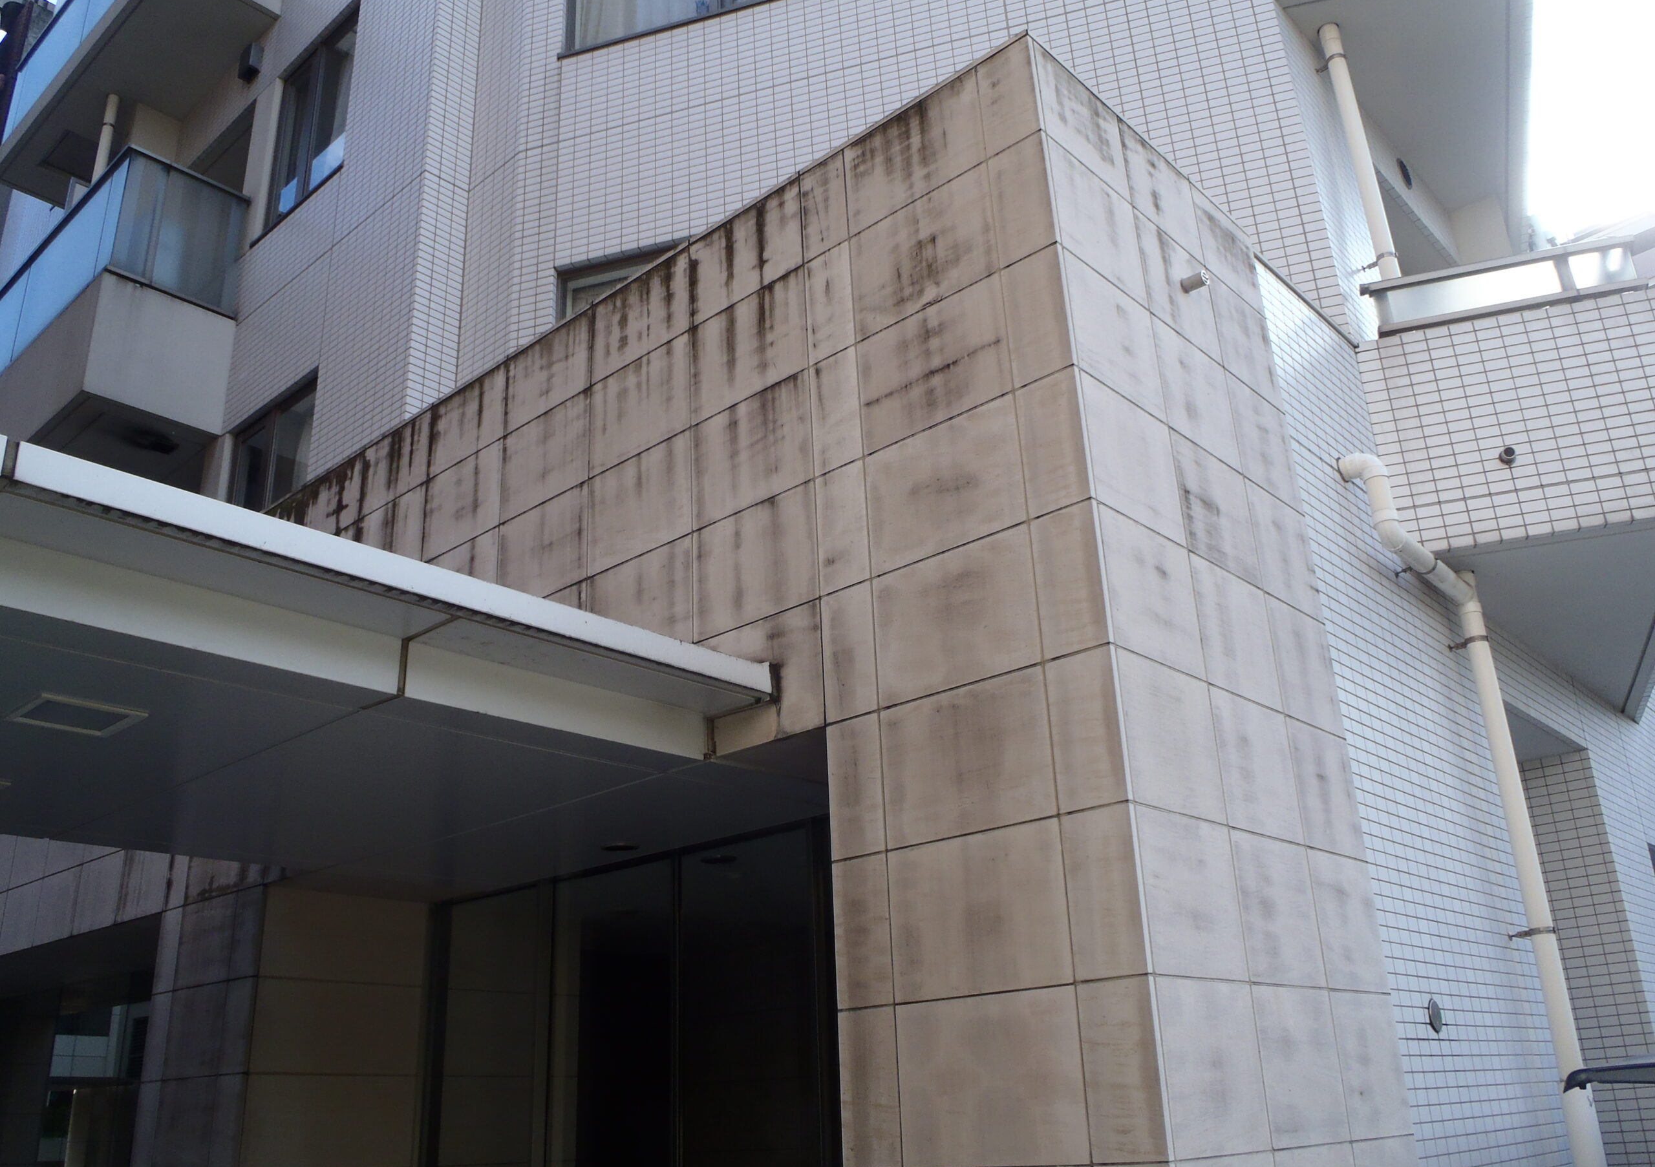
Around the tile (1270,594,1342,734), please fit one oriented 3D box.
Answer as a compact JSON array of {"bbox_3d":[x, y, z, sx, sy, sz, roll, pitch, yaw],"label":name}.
[{"bbox_3d":[1.543,0.275,4.339,0.022,0.399,0.473,-20,-27,38],"label":"tile"}]

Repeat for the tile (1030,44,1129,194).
[{"bbox_3d":[0.836,-1.494,4.367,0.020,0.372,0.499,-20,-28,38],"label":"tile"}]

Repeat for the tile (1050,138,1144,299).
[{"bbox_3d":[0.841,-1.116,4.188,0.025,0.397,0.508,-20,-27,38],"label":"tile"}]

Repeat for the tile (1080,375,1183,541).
[{"bbox_3d":[0.862,-0.338,3.812,0.030,0.398,0.488,-20,-27,38],"label":"tile"}]

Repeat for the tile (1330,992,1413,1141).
[{"bbox_3d":[1.601,1.425,3.970,0.030,0.403,0.473,-20,-27,38],"label":"tile"}]

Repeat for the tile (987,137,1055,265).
[{"bbox_3d":[0.586,-1.136,3.962,0.198,0.399,0.022,-20,-27,38],"label":"tile"}]

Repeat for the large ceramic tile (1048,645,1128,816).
[{"bbox_3d":[0.653,0.371,3.372,0.198,0.399,0.022,-20,-27,38],"label":"large ceramic tile"}]

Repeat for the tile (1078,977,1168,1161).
[{"bbox_3d":[0.700,1.146,3.161,0.198,0.403,0.030,-20,-27,38],"label":"tile"}]

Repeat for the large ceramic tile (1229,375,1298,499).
[{"bbox_3d":[1.548,-0.493,4.775,0.020,0.408,0.488,-20,-28,38],"label":"large ceramic tile"}]

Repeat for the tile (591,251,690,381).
[{"bbox_3d":[-0.732,-1.048,5.289,0.588,0.376,0.030,-20,-27,38],"label":"tile"}]

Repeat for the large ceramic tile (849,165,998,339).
[{"bbox_3d":[0.303,-1.028,4.202,0.555,0.398,0.030,-20,-27,38],"label":"large ceramic tile"}]

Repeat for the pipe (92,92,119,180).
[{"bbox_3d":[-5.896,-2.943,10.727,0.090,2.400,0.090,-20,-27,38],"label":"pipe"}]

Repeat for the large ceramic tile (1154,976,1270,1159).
[{"bbox_3d":[0.962,1.198,3.312,0.020,0.408,0.499,-20,-28,38],"label":"large ceramic tile"}]

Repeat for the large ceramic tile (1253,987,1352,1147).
[{"bbox_3d":[1.282,1.310,3.643,0.025,0.403,0.496,-20,-27,38],"label":"large ceramic tile"}]

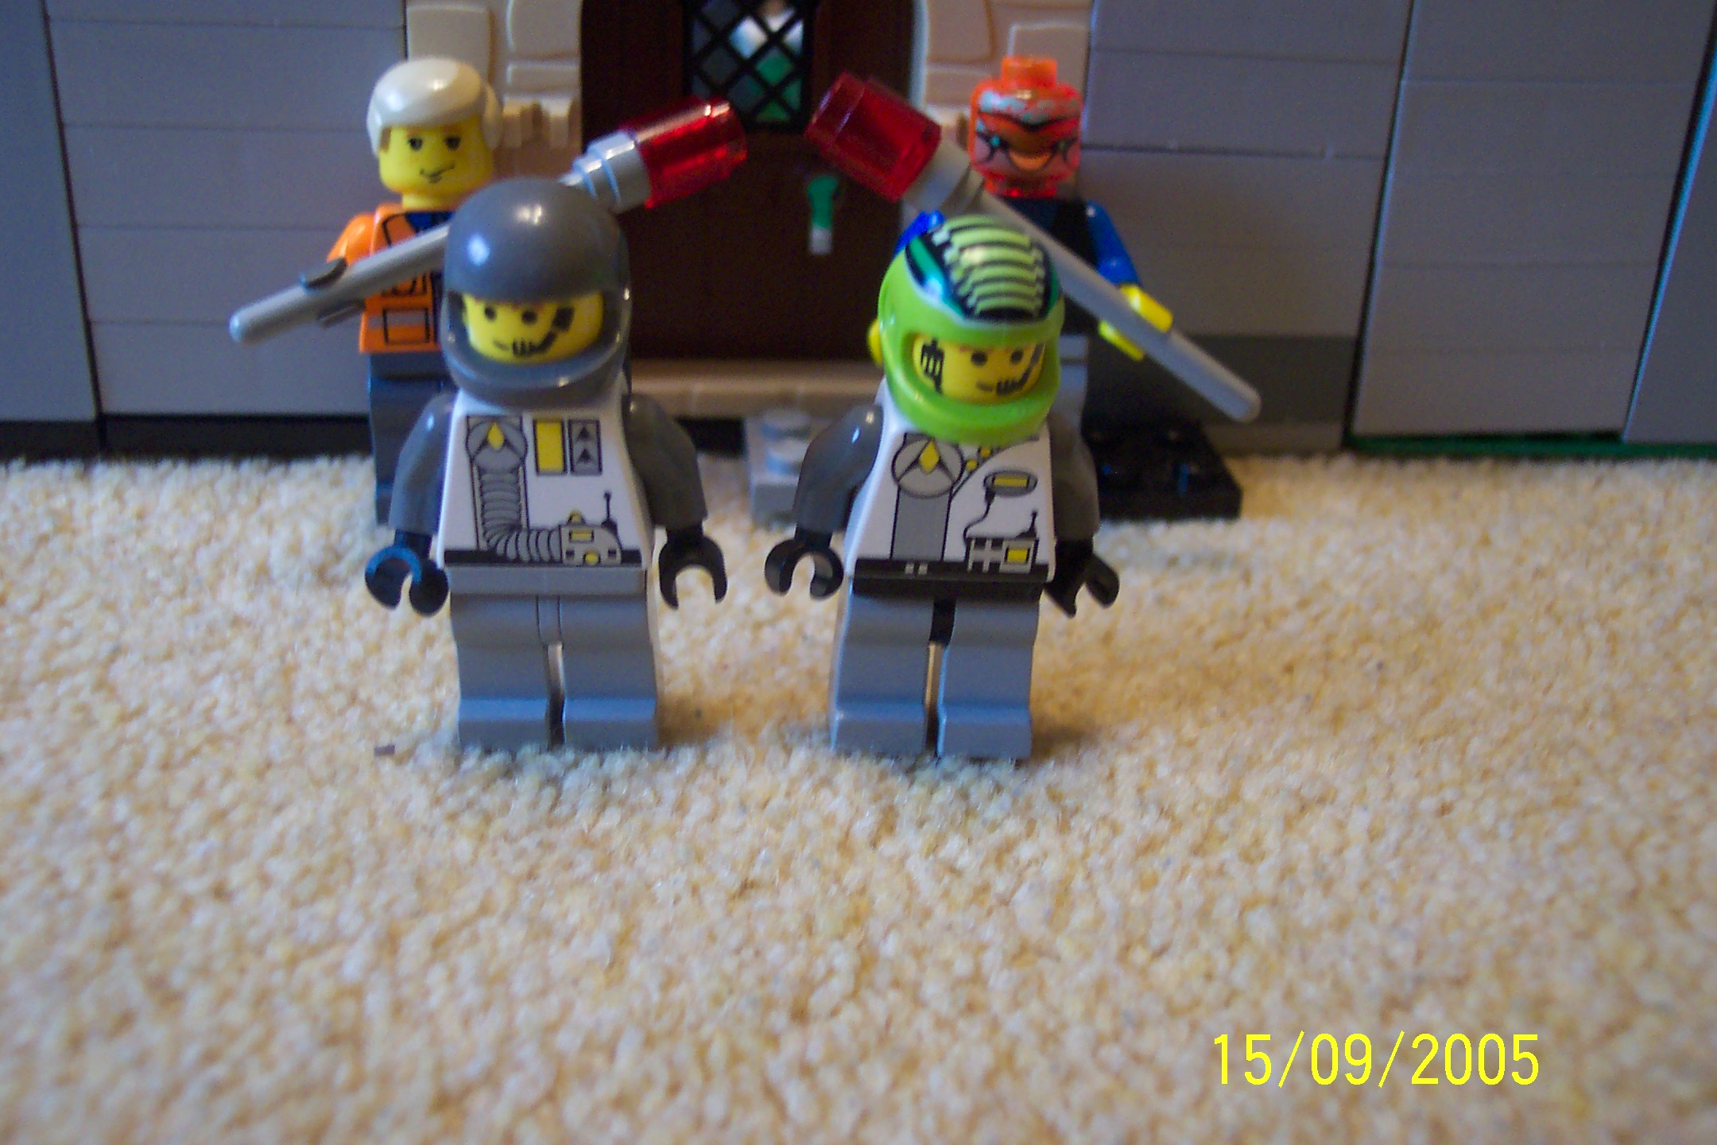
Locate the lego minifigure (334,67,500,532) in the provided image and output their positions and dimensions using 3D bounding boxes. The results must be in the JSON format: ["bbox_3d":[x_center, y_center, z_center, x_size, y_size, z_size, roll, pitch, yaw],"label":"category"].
[{"bbox_3d":[-0.039,-0.026,0.169,0.025,0.042,0.017,-3,28,-10],"label":"lego minifigure"}]

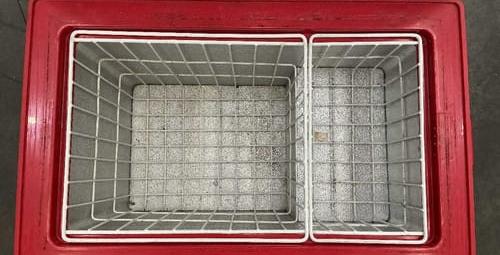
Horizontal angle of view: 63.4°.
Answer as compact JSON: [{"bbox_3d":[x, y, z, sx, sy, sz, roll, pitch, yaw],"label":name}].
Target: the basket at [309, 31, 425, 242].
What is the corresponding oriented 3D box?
[{"bbox_3d":[0.218,0.025,0.843,0.213,0.187,0.387,0,85,0],"label":"basket"}]

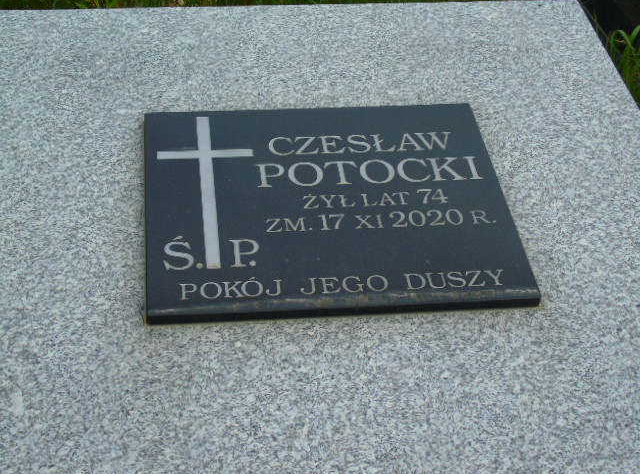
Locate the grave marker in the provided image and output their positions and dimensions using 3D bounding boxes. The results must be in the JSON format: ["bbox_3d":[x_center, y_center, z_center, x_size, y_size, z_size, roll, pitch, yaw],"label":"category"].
[{"bbox_3d":[0.008,-0.042,1.311,0.410,0.019,0.353,-2,42,-7],"label":"grave marker"}]

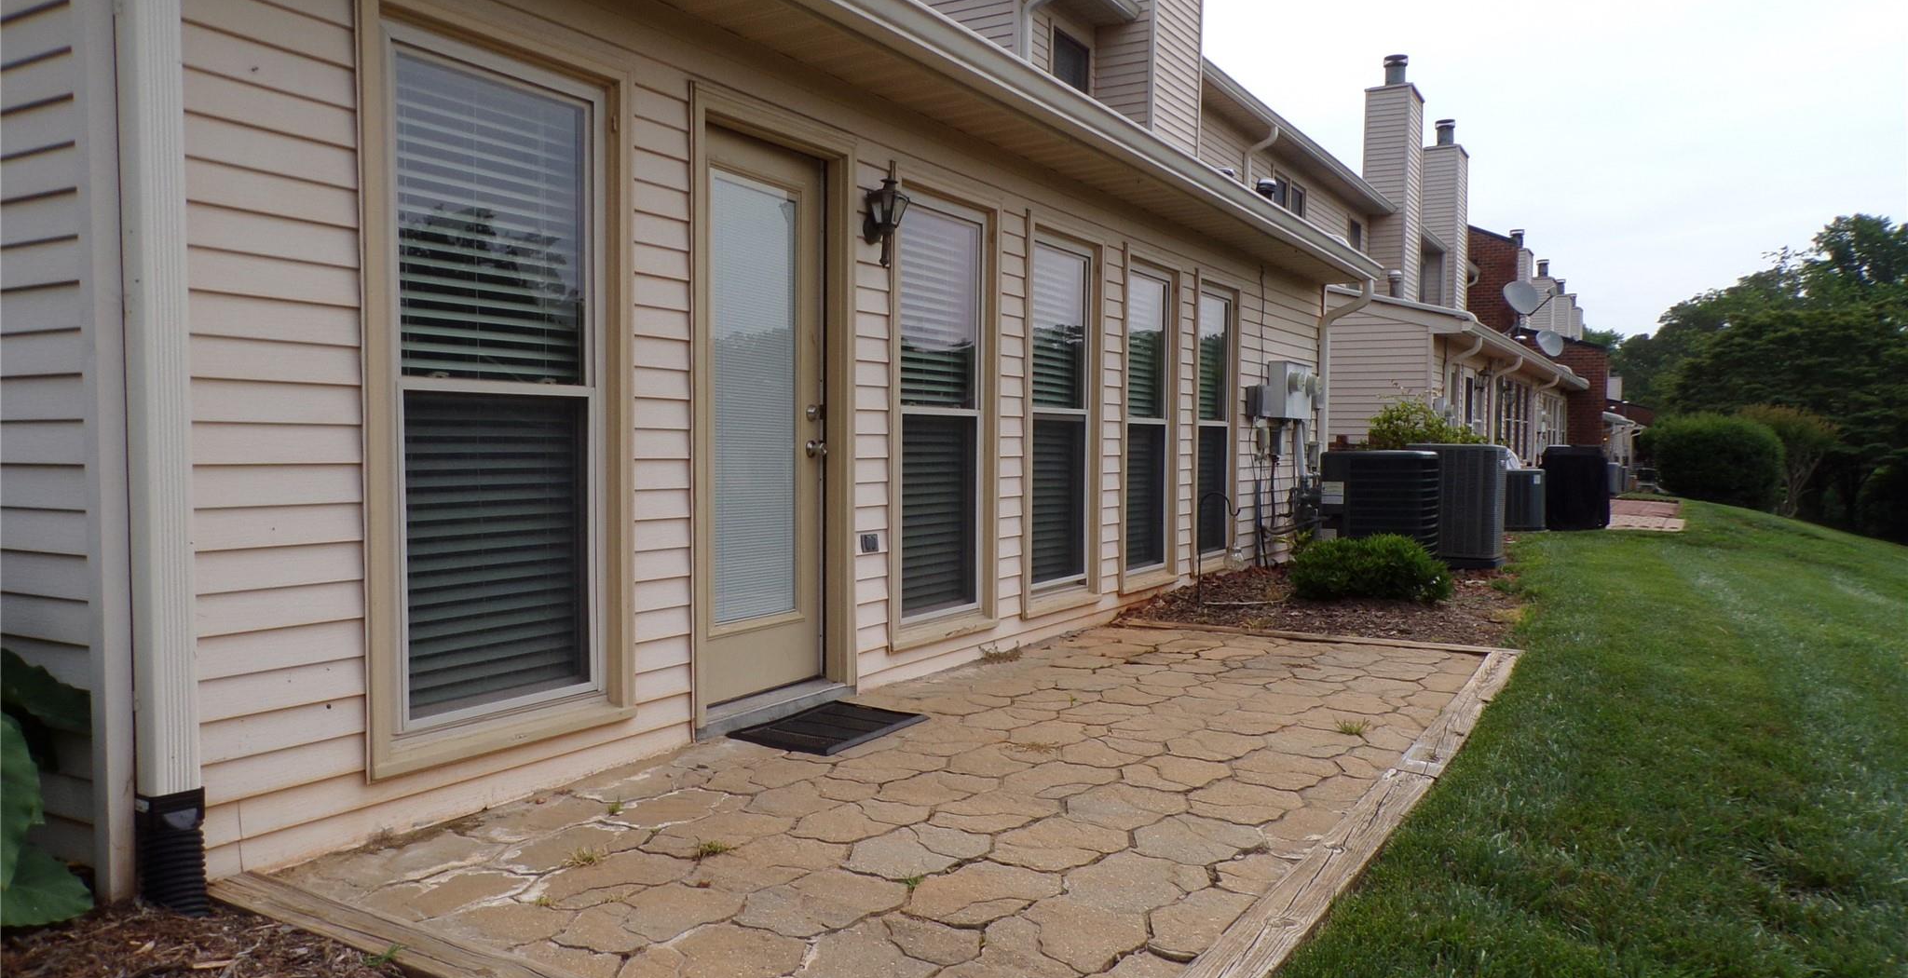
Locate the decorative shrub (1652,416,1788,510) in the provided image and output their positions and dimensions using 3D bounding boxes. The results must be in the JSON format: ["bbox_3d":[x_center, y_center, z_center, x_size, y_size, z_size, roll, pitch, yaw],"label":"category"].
[{"bbox_3d":[16.717,-0.599,29.027,2.800,2.140,2.600,2,2,30],"label":"decorative shrub"}]

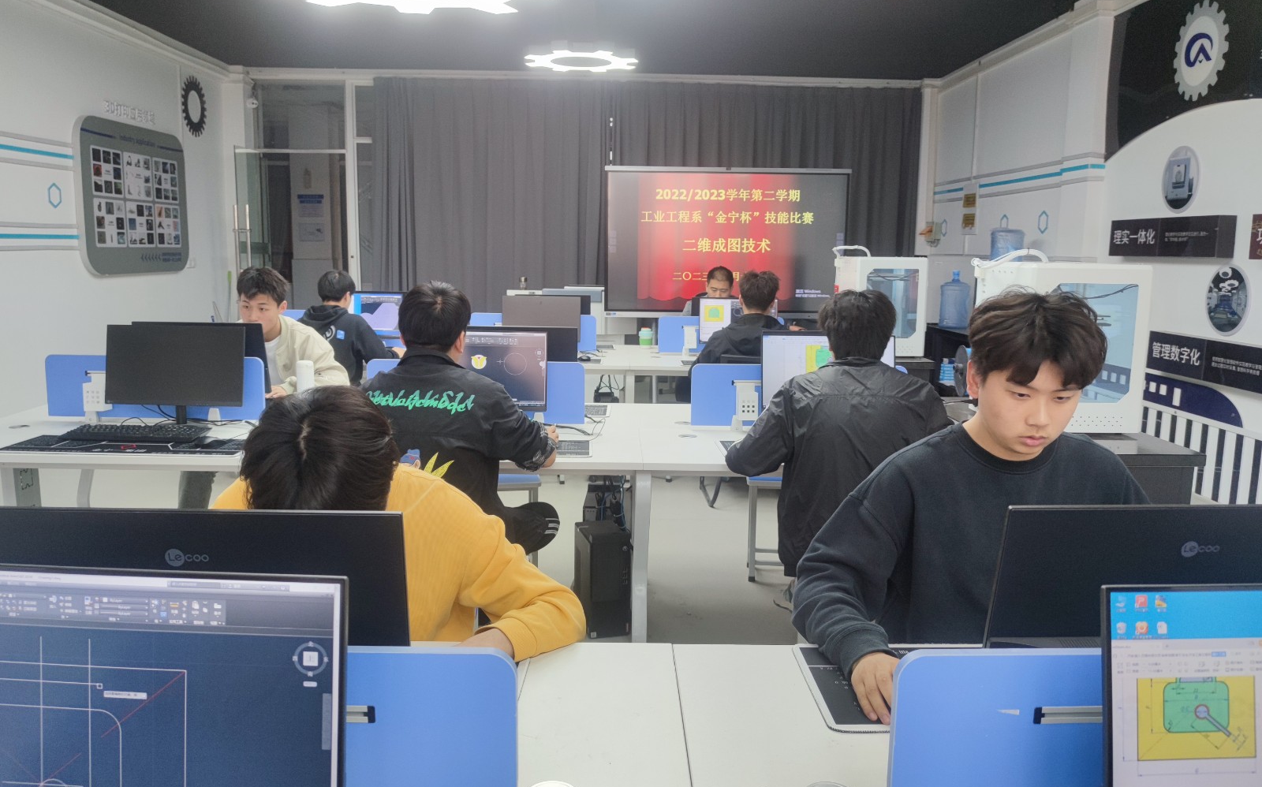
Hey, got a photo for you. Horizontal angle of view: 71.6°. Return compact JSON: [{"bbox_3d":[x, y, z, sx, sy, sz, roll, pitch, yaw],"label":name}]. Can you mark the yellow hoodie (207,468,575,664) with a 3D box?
[{"bbox_3d":[-0.413,0.411,1.627,0.620,0.560,0.550,2,10,5],"label":"yellow hoodie"}]

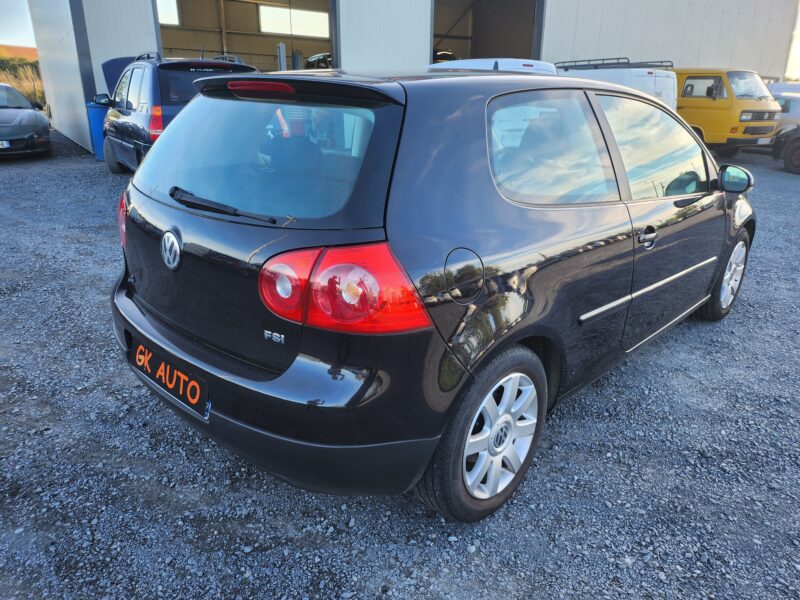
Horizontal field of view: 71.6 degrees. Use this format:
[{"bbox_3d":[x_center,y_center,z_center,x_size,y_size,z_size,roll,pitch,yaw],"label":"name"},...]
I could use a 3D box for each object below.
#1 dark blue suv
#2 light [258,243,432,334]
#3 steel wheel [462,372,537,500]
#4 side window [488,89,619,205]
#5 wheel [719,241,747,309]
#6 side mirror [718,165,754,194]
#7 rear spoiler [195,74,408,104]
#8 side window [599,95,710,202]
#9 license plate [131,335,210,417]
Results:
[{"bbox_3d":[-3.744,-2.965,9.350,1.840,1.800,4.600,-13,24,-32],"label":"dark blue suv"},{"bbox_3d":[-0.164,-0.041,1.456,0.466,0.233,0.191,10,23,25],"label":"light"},{"bbox_3d":[0.305,0.454,1.962,0.180,0.445,0.445,19,28,41],"label":"steel wheel"},{"bbox_3d":[0.548,-0.519,1.933,0.760,0.420,0.060,-15,5,-42],"label":"side window"},{"bbox_3d":[2.128,-0.178,3.672,0.180,0.445,0.445,19,28,41],"label":"wheel"},{"bbox_3d":[1.776,-0.630,2.912,0.190,0.145,0.110,19,28,41],"label":"side mirror"},{"bbox_3d":[-0.422,-0.718,1.872,1.130,0.100,0.210,19,27,41],"label":"rear spoiler"},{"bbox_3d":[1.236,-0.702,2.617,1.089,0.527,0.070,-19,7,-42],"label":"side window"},{"bbox_3d":[-0.777,0.241,1.841,0.530,0.115,0.020,19,20,41],"label":"license plate"}]

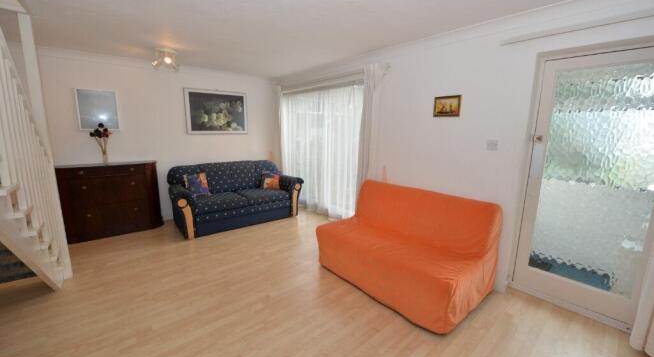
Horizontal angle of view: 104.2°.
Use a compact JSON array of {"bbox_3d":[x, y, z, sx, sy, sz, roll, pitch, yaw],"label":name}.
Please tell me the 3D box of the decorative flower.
[{"bbox_3d":[-2.961,-0.507,3.312,0.200,0.410,0.180,-8,13,-42],"label":"decorative flower"}]

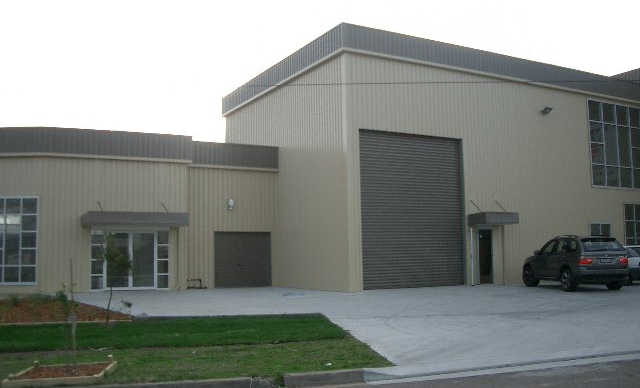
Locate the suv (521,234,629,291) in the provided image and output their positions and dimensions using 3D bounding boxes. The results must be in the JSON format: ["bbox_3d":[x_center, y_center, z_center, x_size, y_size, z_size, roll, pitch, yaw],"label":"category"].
[{"bbox_3d":[8.471,2.348,21.863,1.870,1.710,4.670,0,-6,-7],"label":"suv"}]

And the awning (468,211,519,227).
[{"bbox_3d":[6.408,0.931,23.838,1.627,0.398,0.902,2,-7,-29],"label":"awning"}]

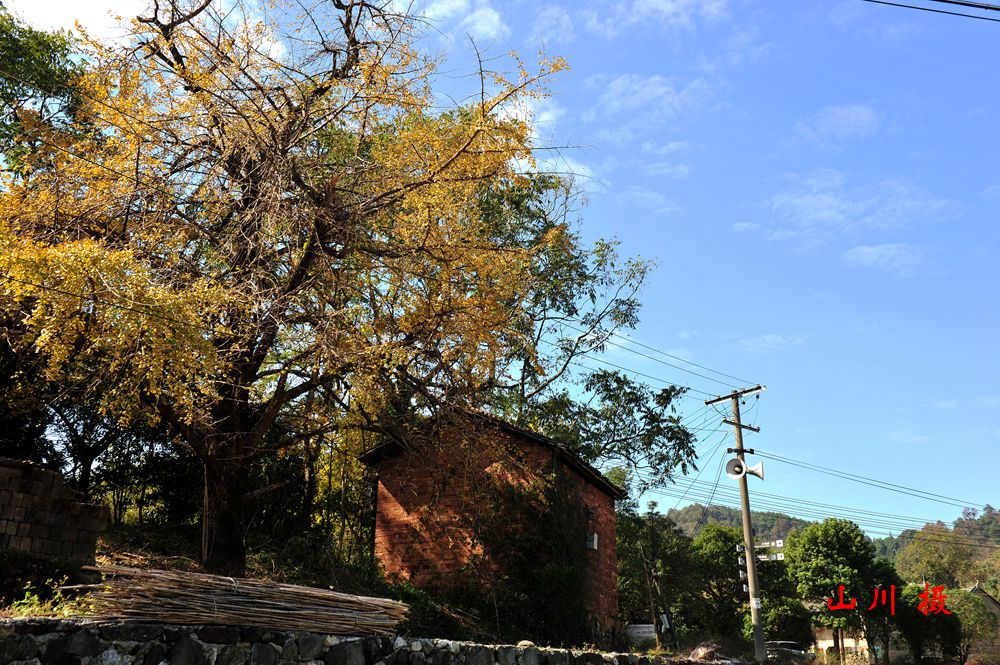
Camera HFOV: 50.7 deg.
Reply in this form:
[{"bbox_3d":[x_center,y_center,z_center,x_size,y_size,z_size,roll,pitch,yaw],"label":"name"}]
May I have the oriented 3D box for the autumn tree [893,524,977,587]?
[{"bbox_3d":[39.227,20.807,95.000,7.300,7.500,7.200,-8,-21,21],"label":"autumn tree"}]

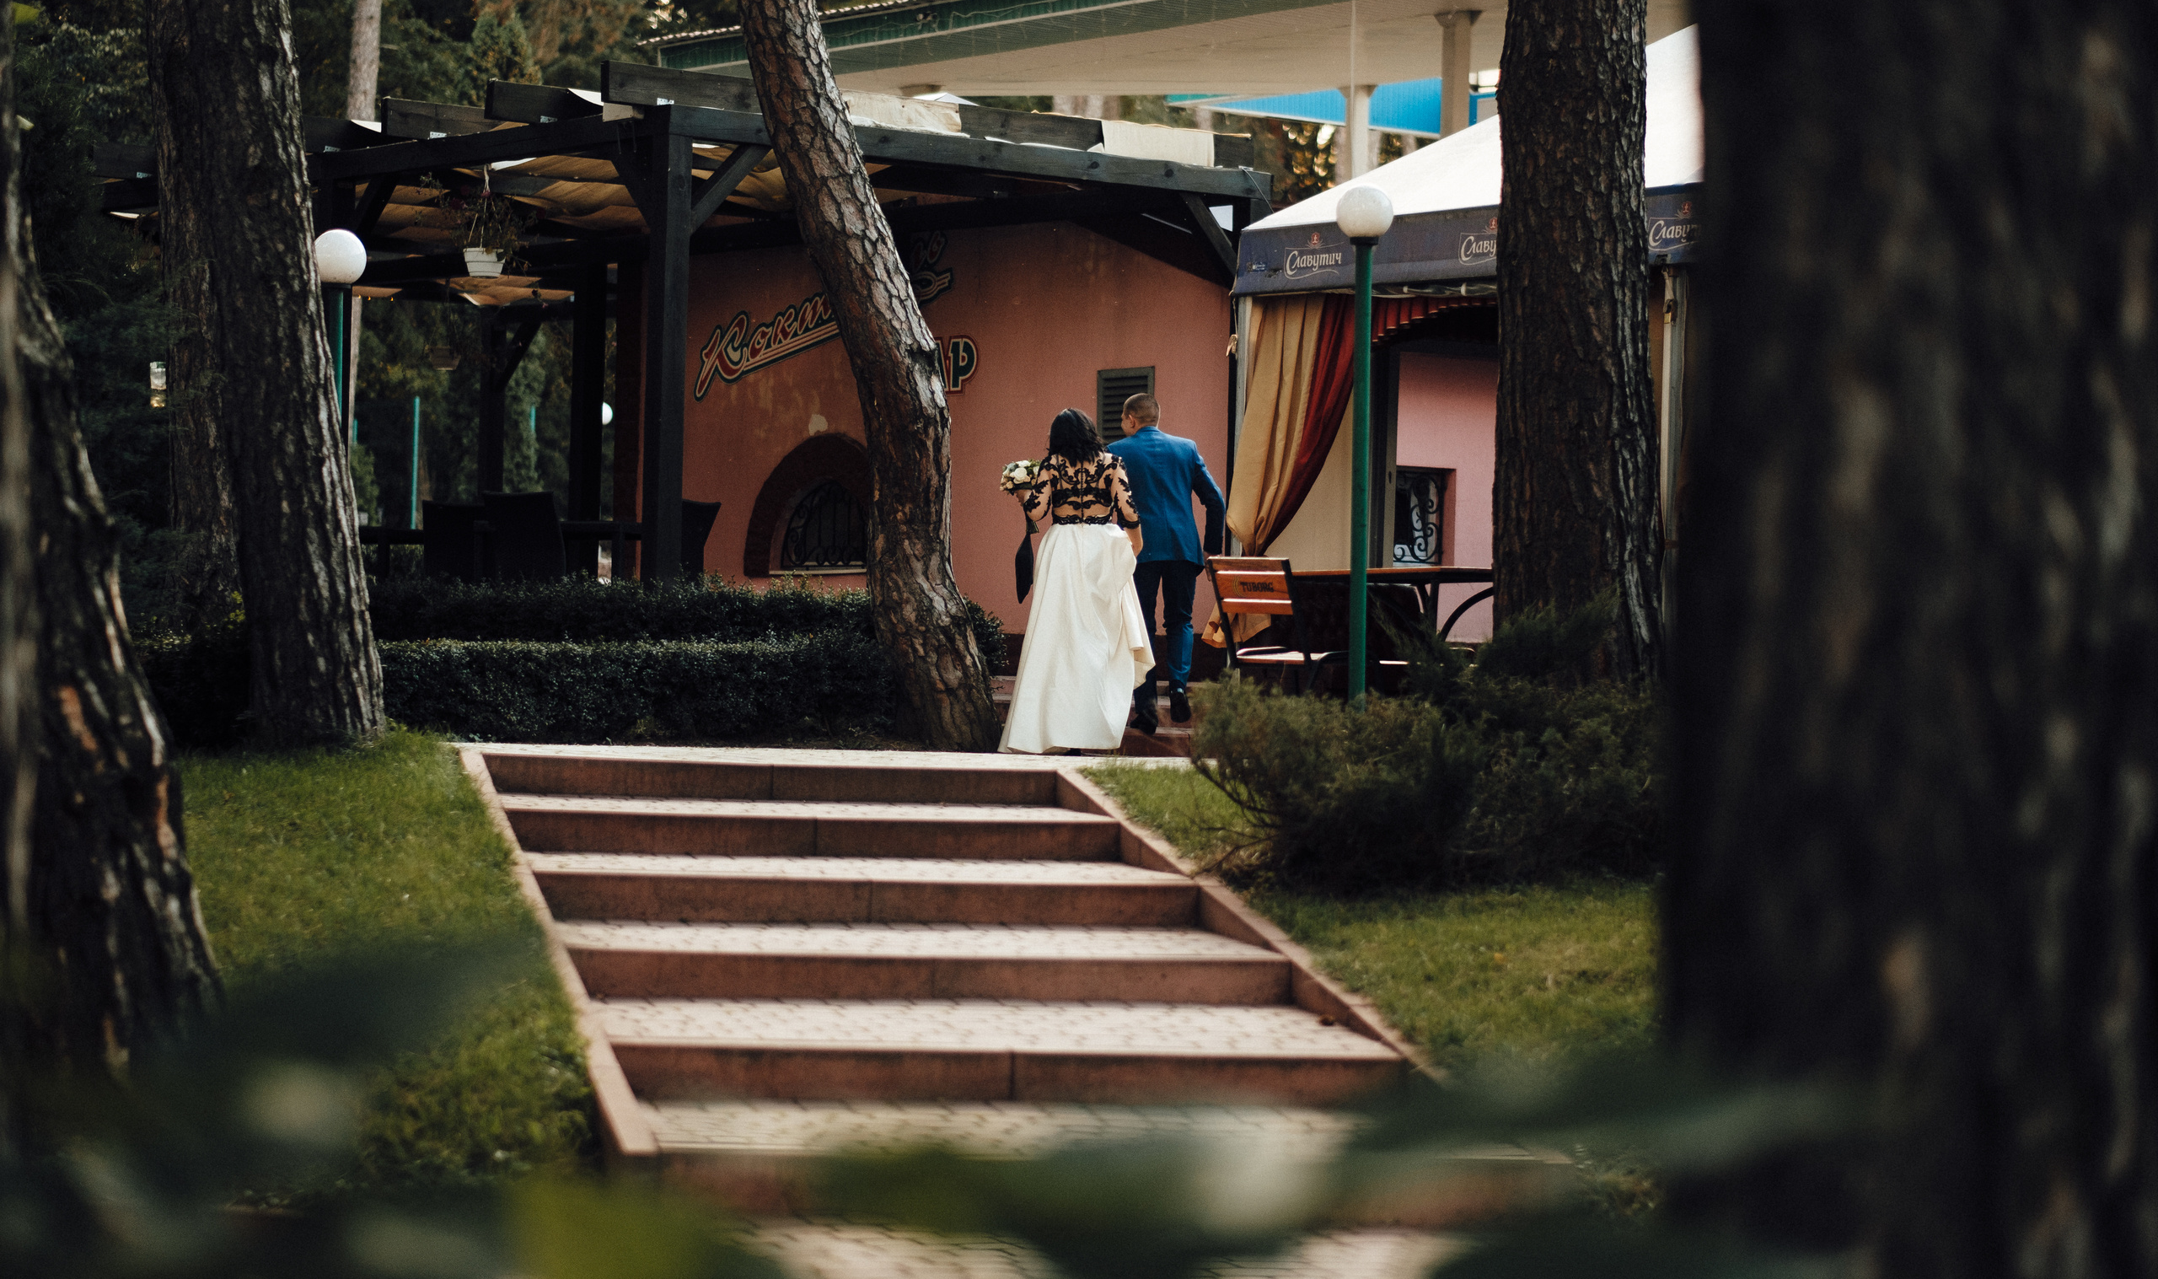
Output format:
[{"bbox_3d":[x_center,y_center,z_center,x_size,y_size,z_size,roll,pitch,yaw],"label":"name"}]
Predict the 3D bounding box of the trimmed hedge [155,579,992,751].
[{"bbox_3d":[-2.600,0.110,26.100,4.500,0.860,1.500,2,0,-9],"label":"trimmed hedge"}]

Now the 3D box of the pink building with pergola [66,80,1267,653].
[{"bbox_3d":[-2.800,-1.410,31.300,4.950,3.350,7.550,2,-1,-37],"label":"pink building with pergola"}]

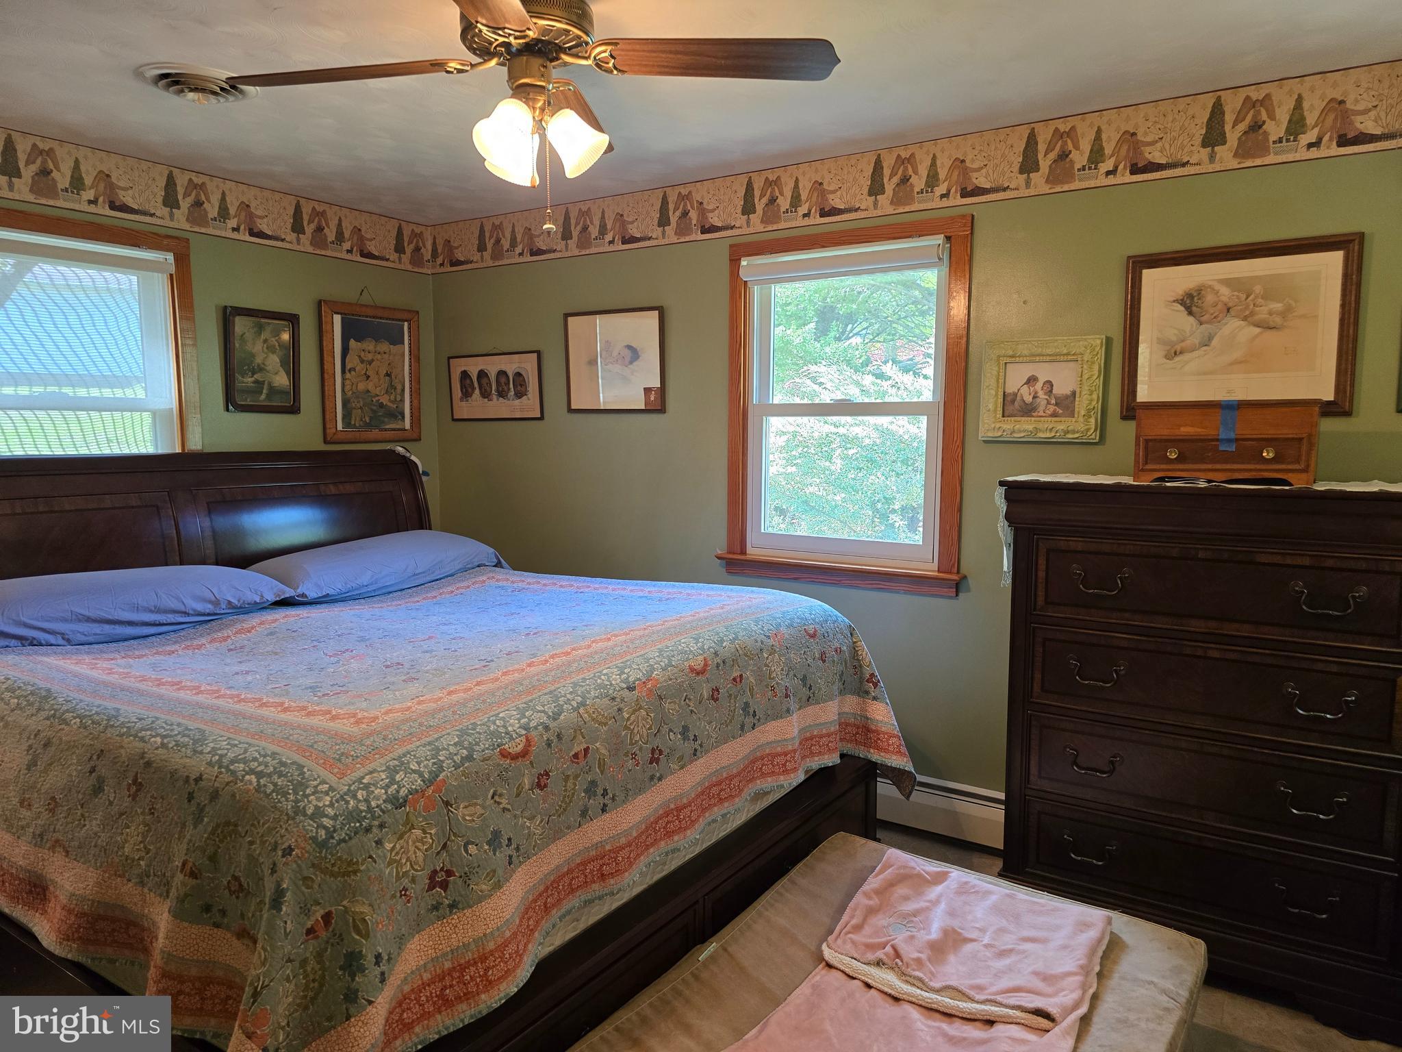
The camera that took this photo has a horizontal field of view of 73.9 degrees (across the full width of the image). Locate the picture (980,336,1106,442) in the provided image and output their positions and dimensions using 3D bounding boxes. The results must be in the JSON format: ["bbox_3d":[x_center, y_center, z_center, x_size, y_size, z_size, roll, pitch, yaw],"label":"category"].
[{"bbox_3d":[1.095,-0.433,2.988,0.368,0.326,0.035,4,7,33],"label":"picture"}]

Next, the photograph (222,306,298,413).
[{"bbox_3d":[-1.794,-0.668,3.802,0.030,0.411,0.318,4,7,33],"label":"photograph"}]

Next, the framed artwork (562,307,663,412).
[{"bbox_3d":[-0.367,-0.705,4.005,0.535,0.432,0.025,4,7,33],"label":"framed artwork"}]

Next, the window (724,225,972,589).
[{"bbox_3d":[0.510,-0.423,3.414,0.970,1.275,0.130,4,7,33],"label":"window"}]

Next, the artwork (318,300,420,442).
[{"bbox_3d":[-1.504,-0.691,4.243,0.030,0.612,0.529,4,7,33],"label":"artwork"}]

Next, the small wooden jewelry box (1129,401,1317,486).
[{"bbox_3d":[1.335,-0.210,2.380,0.400,0.199,0.200,4,7,33],"label":"small wooden jewelry box"}]

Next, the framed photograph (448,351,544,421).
[{"bbox_3d":[-0.966,-0.654,4.406,0.603,0.309,0.025,4,7,33],"label":"framed photograph"}]

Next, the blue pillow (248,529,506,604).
[{"bbox_3d":[-1.288,0.134,3.791,0.485,0.178,0.979,4,7,33],"label":"blue pillow"}]

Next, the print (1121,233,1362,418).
[{"bbox_3d":[1.569,-0.567,2.738,0.594,0.498,0.030,4,7,33],"label":"print"}]

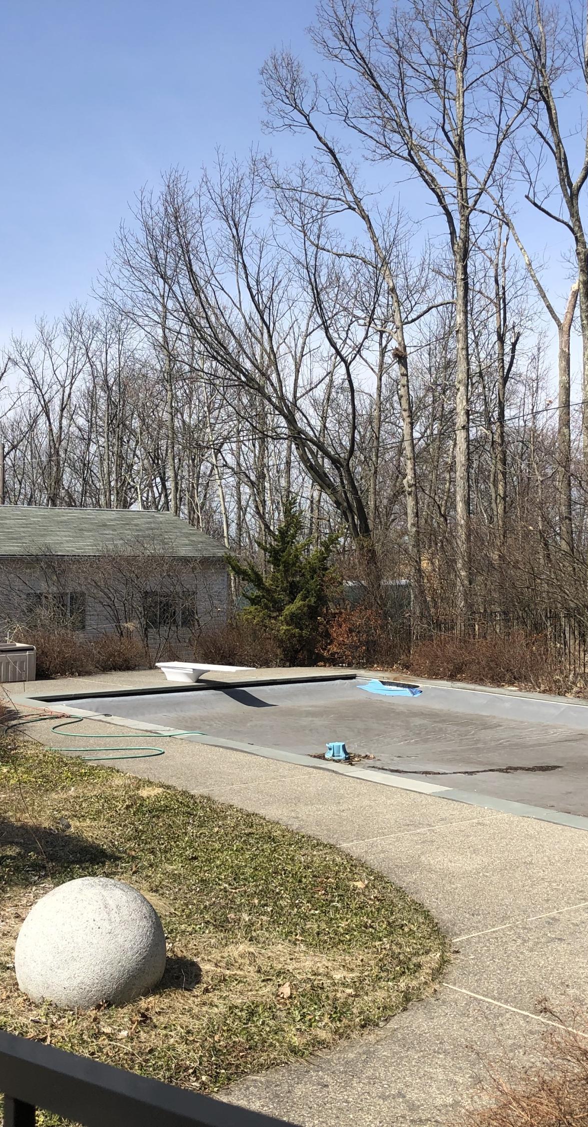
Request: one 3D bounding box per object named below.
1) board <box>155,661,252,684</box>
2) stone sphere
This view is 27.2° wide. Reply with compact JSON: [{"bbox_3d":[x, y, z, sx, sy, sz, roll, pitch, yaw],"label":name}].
[{"bbox_3d":[-1.450,1.800,19.800,0.460,0.330,2.400,0,0,-38],"label":"board"},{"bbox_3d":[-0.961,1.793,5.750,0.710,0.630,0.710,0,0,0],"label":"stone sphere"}]

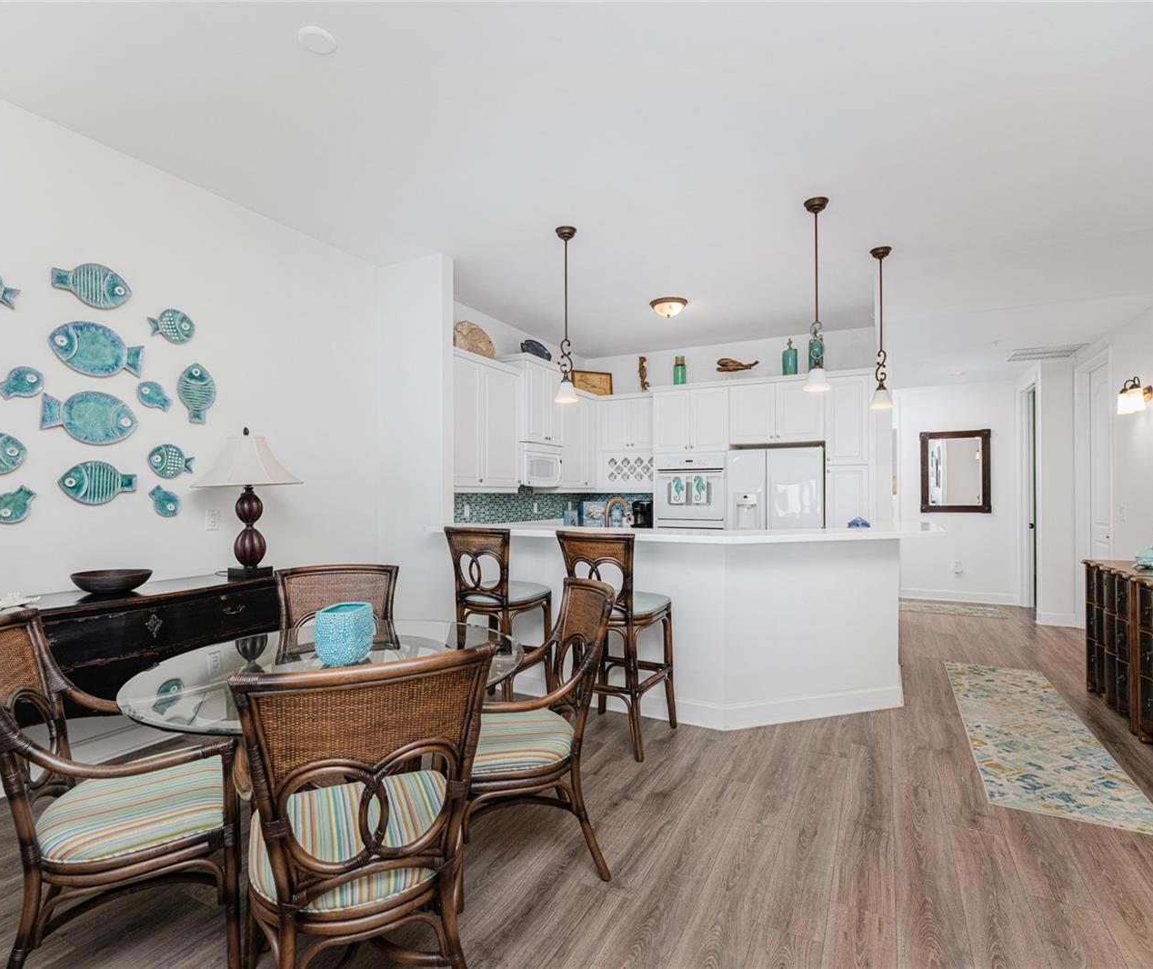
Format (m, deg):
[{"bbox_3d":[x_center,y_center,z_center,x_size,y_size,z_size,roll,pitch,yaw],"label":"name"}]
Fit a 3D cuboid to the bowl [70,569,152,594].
[{"bbox_3d":[-2.205,0.468,2.682,0.317,0.090,0.317,0,-1,0],"label":"bowl"}]

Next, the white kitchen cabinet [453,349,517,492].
[{"bbox_3d":[-0.938,-0.498,5.006,0.330,1.135,1.010,0,-1,29],"label":"white kitchen cabinet"}]

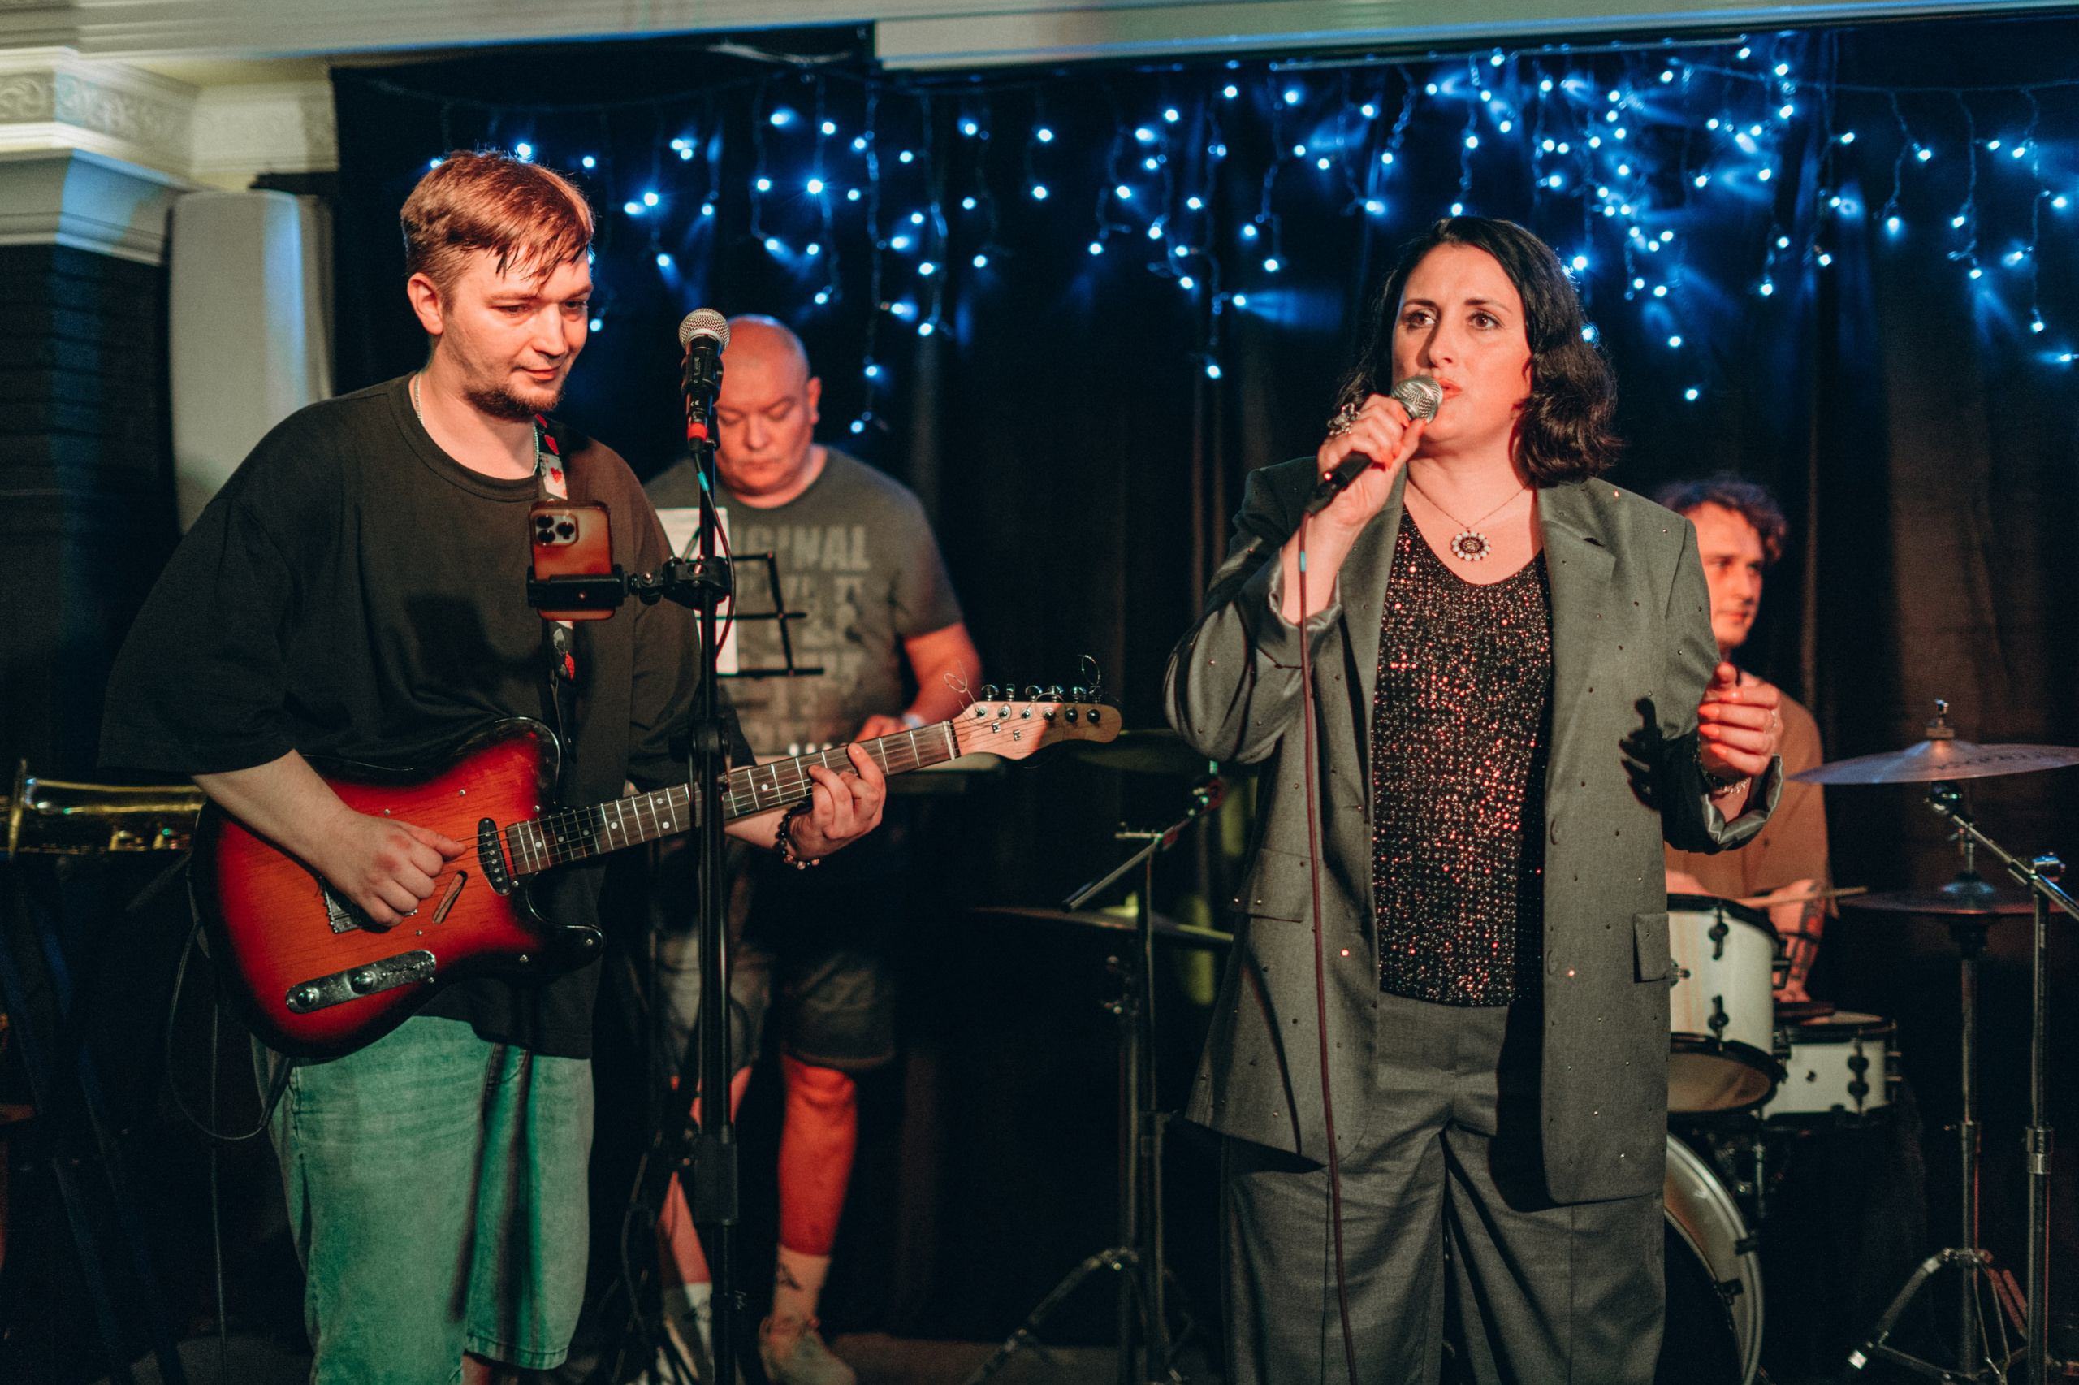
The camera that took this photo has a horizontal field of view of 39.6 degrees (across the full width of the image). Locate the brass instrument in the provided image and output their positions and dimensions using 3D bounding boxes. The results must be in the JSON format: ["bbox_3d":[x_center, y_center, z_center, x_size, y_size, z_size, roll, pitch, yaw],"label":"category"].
[{"bbox_3d":[-1.230,0.155,3.770,0.660,0.150,0.250,-1,3,0],"label":"brass instrument"}]

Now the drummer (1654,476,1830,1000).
[{"bbox_3d":[1.000,0.345,4.280,0.620,1.340,0.720,-1,3,-2],"label":"drummer"}]

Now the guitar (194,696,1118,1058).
[{"bbox_3d":[-0.400,0.135,3.107,1.000,0.330,0.070,-14,-16,-7],"label":"guitar"}]

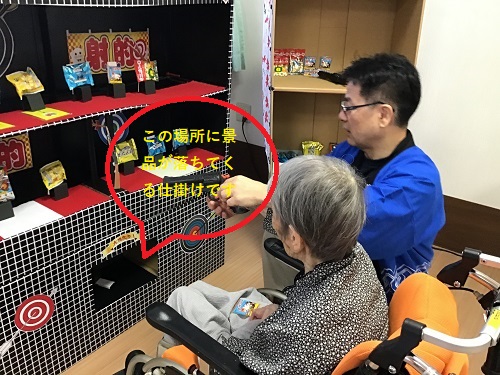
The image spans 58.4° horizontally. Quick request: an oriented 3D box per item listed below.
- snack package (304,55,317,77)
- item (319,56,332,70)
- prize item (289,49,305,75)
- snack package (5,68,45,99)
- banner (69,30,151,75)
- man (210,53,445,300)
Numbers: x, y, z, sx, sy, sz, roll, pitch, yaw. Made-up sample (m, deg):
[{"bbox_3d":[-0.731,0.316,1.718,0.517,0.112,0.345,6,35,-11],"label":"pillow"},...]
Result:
[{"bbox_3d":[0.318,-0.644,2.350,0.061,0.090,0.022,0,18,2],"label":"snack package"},{"bbox_3d":[0.401,-0.656,2.370,0.062,0.076,0.022,0,18,2],"label":"item"},{"bbox_3d":[0.247,-0.650,2.320,0.087,0.134,0.035,0,18,2],"label":"prize item"},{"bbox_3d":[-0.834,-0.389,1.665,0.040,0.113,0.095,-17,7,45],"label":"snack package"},{"bbox_3d":[-0.622,-0.611,2.012,0.020,0.178,0.410,18,30,35],"label":"banner"},{"bbox_3d":[0.269,0.174,1.470,0.760,1.190,0.520,12,24,21],"label":"man"}]

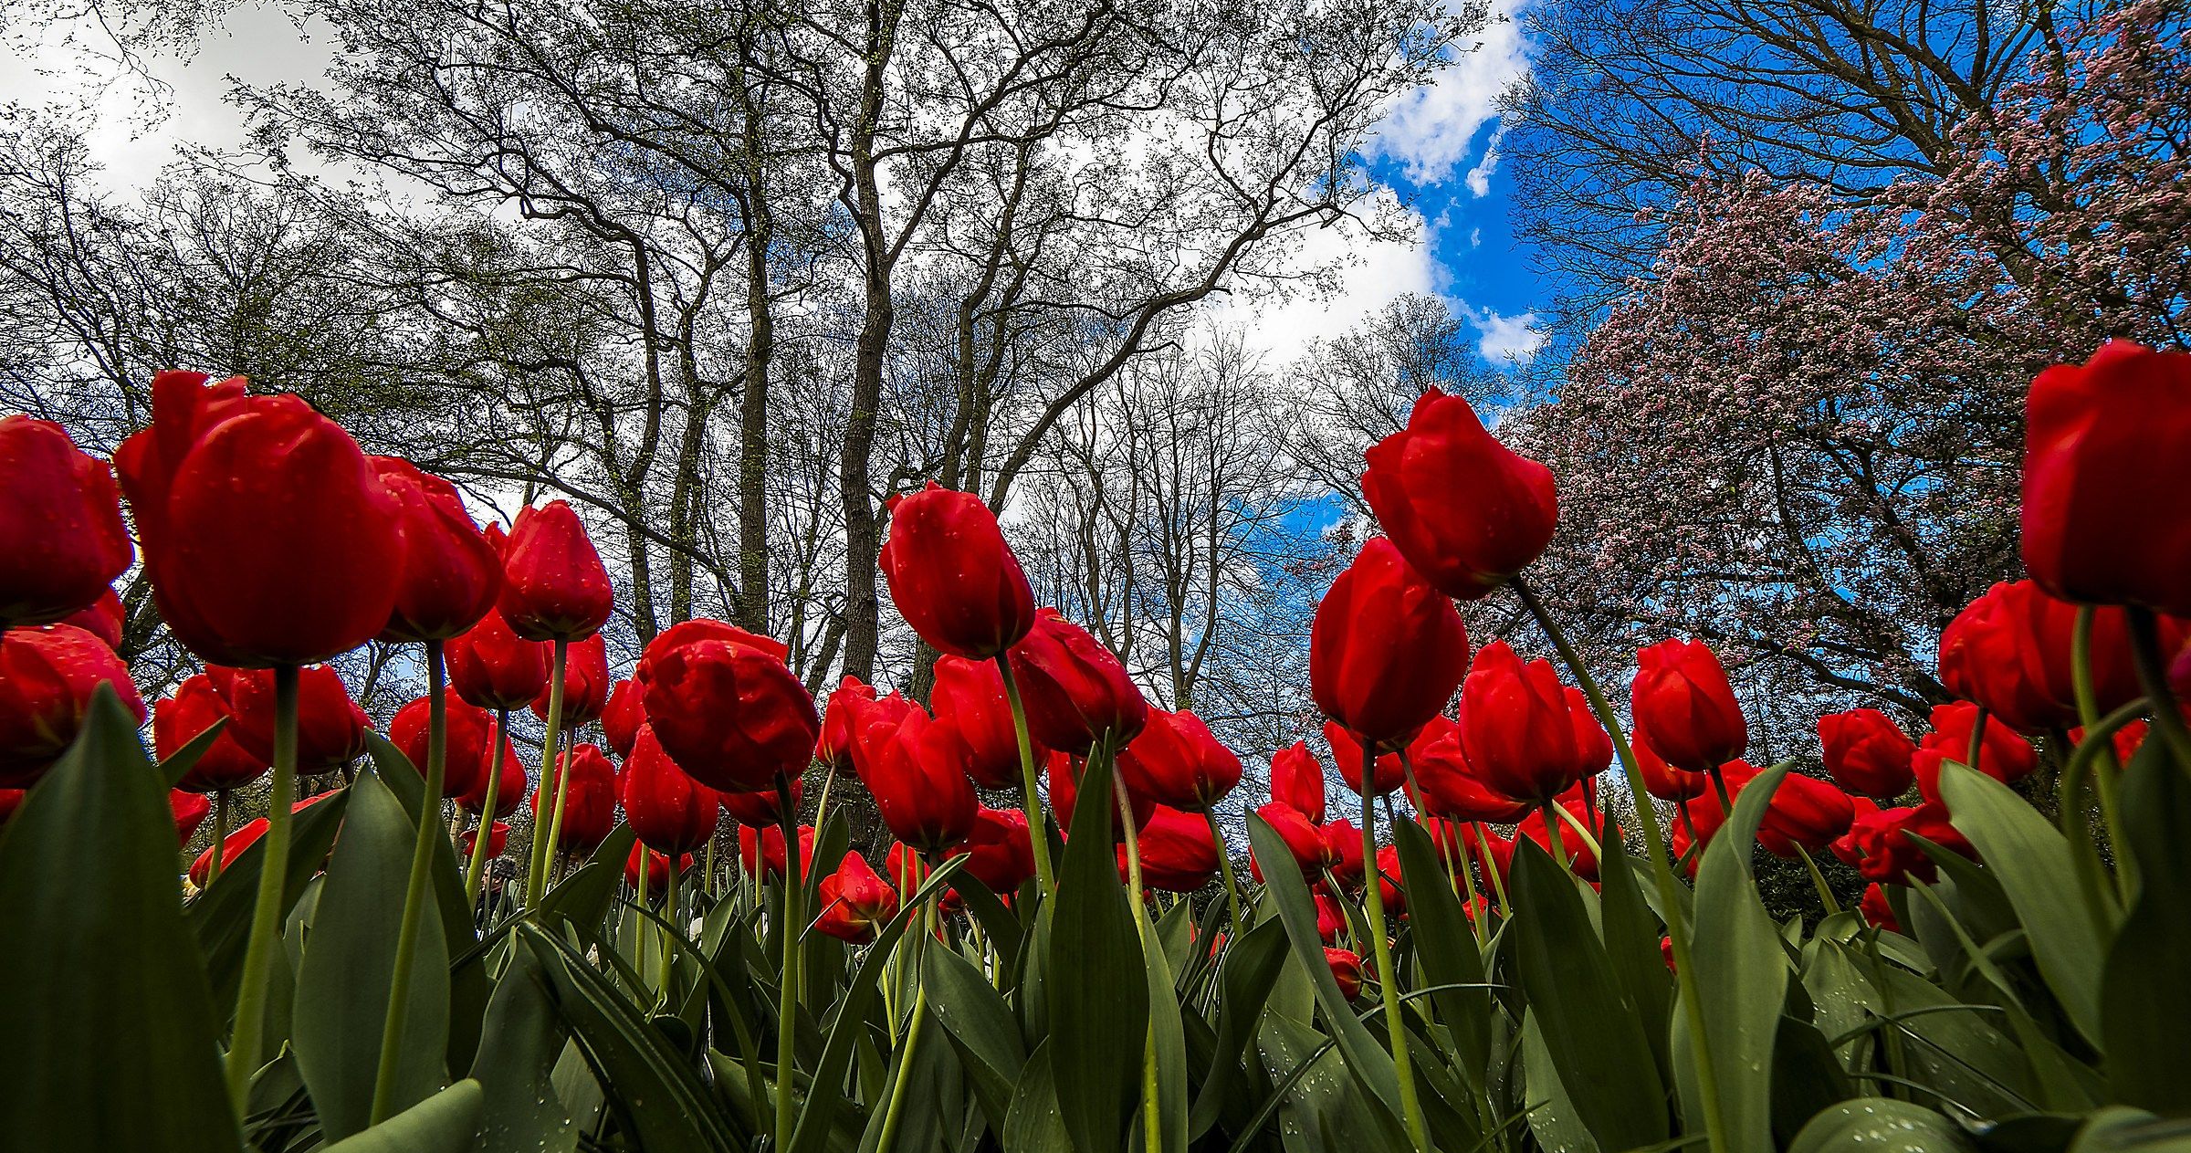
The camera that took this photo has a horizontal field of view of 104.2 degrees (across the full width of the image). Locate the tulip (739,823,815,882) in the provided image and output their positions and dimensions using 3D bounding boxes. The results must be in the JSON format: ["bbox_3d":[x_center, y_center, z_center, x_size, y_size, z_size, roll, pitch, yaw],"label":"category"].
[{"bbox_3d":[-0.289,0.246,0.776,0.064,0.068,0.064,-10,-17,0],"label":"tulip"}]

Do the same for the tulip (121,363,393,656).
[{"bbox_3d":[-0.227,-0.017,0.235,0.057,0.084,0.057,-19,-18,0],"label":"tulip"}]

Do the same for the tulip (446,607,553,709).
[{"bbox_3d":[-0.384,0.053,0.550,0.056,0.066,0.056,-4,-14,-35],"label":"tulip"}]

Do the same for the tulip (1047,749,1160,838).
[{"bbox_3d":[0.004,0.098,0.437,0.056,0.071,0.056,-7,-18,0],"label":"tulip"}]

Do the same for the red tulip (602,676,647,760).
[{"bbox_3d":[-0.371,0.115,0.694,0.053,0.068,0.053,-13,-18,0],"label":"red tulip"}]

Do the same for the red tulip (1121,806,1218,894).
[{"bbox_3d":[0.056,0.195,0.617,0.065,0.060,0.060,25,-14,9],"label":"red tulip"}]

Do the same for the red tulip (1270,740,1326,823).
[{"bbox_3d":[0.165,0.170,0.699,0.045,0.068,0.045,-8,-21,11],"label":"red tulip"}]

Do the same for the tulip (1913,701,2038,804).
[{"bbox_3d":[0.621,0.124,0.604,0.065,0.063,0.063,34,19,9],"label":"tulip"}]

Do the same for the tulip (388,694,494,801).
[{"bbox_3d":[-0.468,0.120,0.612,0.058,0.075,0.058,-16,-8,0],"label":"tulip"}]

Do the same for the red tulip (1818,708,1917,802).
[{"bbox_3d":[0.640,0.148,0.708,0.059,0.075,0.059,-5,-23,0],"label":"red tulip"}]

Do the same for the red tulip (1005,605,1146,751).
[{"bbox_3d":[-0.010,0.045,0.378,0.061,0.068,0.061,-23,-19,0],"label":"red tulip"}]

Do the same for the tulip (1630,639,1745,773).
[{"bbox_3d":[0.337,0.074,0.488,0.056,0.070,0.056,-16,-25,32],"label":"tulip"}]

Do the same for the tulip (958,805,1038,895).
[{"bbox_3d":[-0.082,0.216,0.680,0.065,0.067,0.065,-28,-15,0],"label":"tulip"}]

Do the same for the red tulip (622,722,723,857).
[{"bbox_3d":[-0.244,0.122,0.491,0.054,0.074,0.054,-14,-18,0],"label":"red tulip"}]

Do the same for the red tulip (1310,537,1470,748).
[{"bbox_3d":[0.107,0.024,0.312,0.056,0.078,0.056,3,-18,0],"label":"red tulip"}]

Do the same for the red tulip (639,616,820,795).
[{"bbox_3d":[-0.151,0.054,0.351,0.065,0.068,0.065,-33,-7,-24],"label":"red tulip"}]

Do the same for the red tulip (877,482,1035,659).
[{"bbox_3d":[-0.052,-0.003,0.327,0.058,0.071,0.058,-18,-18,0],"label":"red tulip"}]

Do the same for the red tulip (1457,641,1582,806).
[{"bbox_3d":[0.198,0.068,0.399,0.053,0.075,0.053,-2,-18,0],"label":"red tulip"}]

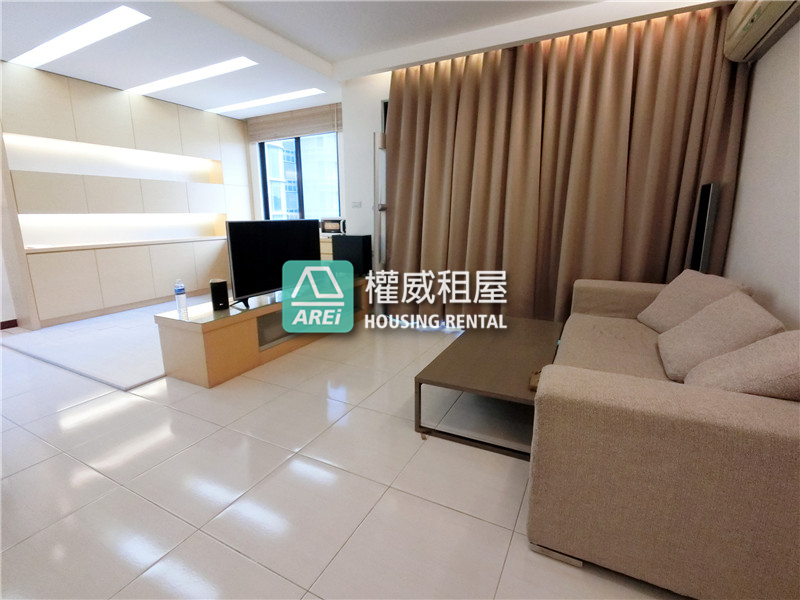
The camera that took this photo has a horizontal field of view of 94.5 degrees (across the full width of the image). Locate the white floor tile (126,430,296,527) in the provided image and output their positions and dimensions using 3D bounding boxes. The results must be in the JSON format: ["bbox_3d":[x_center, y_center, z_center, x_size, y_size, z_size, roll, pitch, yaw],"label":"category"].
[{"bbox_3d":[-0.823,0.755,1.646,0.500,0.013,0.500,6,14,27],"label":"white floor tile"}]

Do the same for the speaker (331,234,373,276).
[{"bbox_3d":[-0.568,-0.525,4.428,0.413,0.474,0.209,6,13,27],"label":"speaker"}]

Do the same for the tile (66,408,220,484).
[{"bbox_3d":[-1.310,0.730,1.930,0.515,0.012,0.515,6,14,26],"label":"tile"}]

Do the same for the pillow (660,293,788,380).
[{"bbox_3d":[1.569,0.177,1.871,0.160,0.454,0.509,45,31,1],"label":"pillow"}]

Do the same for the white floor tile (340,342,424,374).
[{"bbox_3d":[-0.139,0.469,2.950,0.500,0.013,0.500,6,14,27],"label":"white floor tile"}]

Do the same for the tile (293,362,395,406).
[{"bbox_3d":[-0.367,0.565,2.516,0.500,0.013,0.500,6,14,27],"label":"tile"}]

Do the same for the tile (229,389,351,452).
[{"bbox_3d":[-0.618,0.682,2.150,0.515,0.012,0.515,6,14,26],"label":"tile"}]

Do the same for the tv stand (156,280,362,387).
[{"bbox_3d":[-1.034,0.165,3.410,0.479,0.451,2.040,6,13,27],"label":"tv stand"}]

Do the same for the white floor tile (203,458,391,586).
[{"bbox_3d":[-0.378,0.801,1.423,0.500,0.013,0.500,6,14,27],"label":"white floor tile"}]

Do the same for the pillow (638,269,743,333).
[{"bbox_3d":[1.845,0.038,2.390,0.160,0.454,0.509,33,18,-9],"label":"pillow"}]

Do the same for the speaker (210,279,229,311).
[{"bbox_3d":[-1.344,-0.036,2.752,0.103,0.206,0.122,-7,14,-29],"label":"speaker"}]

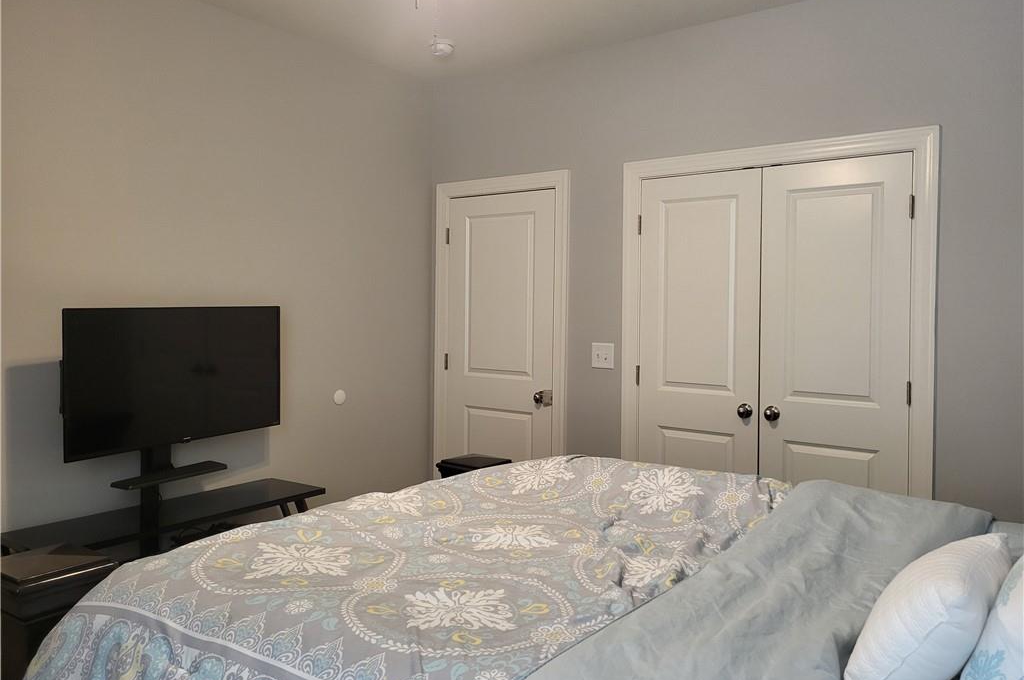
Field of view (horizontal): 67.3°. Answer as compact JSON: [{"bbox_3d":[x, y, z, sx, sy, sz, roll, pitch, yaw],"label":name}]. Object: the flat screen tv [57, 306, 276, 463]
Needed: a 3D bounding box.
[{"bbox_3d":[-1.372,0.143,3.187,0.070,0.559,0.963,5,5,34],"label":"flat screen tv"}]

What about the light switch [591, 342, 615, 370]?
[{"bbox_3d":[0.464,0.084,3.950,0.124,0.124,0.018,2,3,36],"label":"light switch"}]

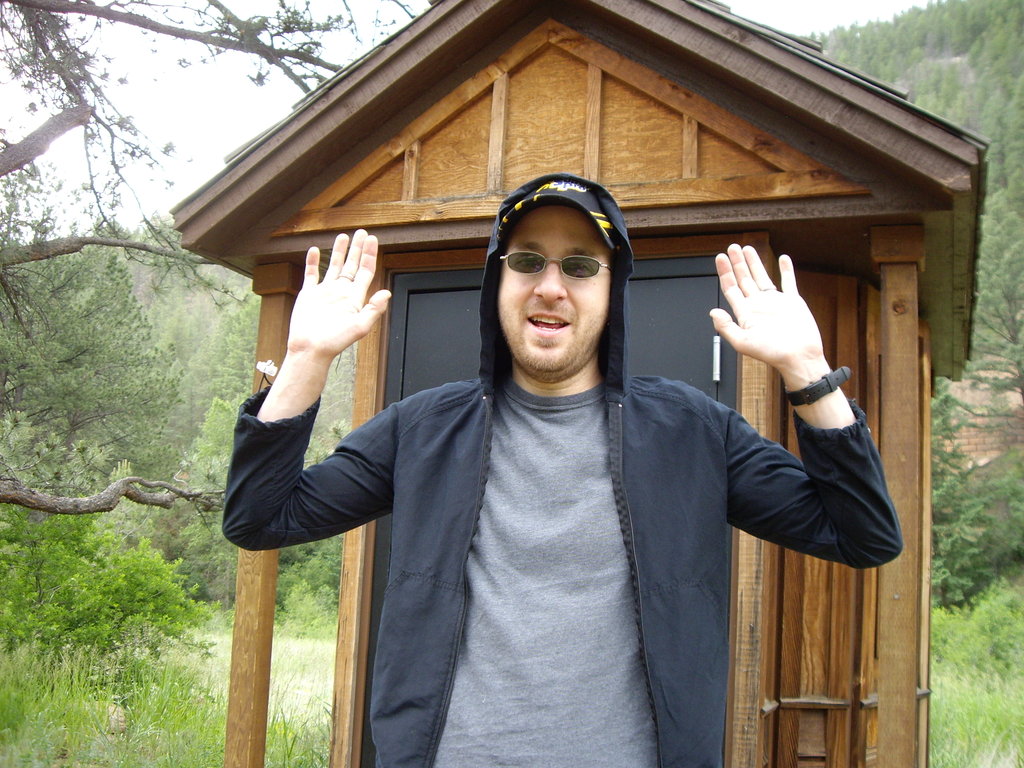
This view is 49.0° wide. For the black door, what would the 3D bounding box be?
[{"bbox_3d":[0.081,0.708,2.990,1.020,2.100,0.070,-1,-9,22],"label":"black door"}]

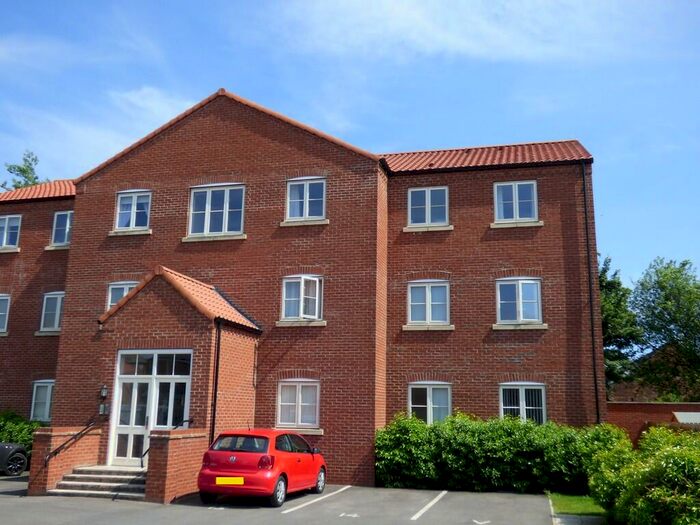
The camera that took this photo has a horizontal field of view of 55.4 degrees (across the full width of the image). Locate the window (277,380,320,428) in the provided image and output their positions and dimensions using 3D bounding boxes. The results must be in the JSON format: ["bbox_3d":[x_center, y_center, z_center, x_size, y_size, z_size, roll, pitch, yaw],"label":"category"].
[{"bbox_3d":[-1.330,3.695,17.381,1.138,1.147,0.100,-2,-13,15],"label":"window"}]

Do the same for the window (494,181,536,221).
[{"bbox_3d":[4.556,-1.643,18.314,1.150,1.150,0.120,-2,-13,15],"label":"window"}]

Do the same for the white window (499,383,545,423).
[{"bbox_3d":[4.471,3.722,17.189,1.138,1.265,0.100,-2,-13,14],"label":"white window"}]

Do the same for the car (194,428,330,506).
[{"bbox_3d":[-1.759,4.376,14.624,1.710,1.460,3.970,-2,-13,16],"label":"car"}]

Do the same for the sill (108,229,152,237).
[{"bbox_3d":[-6.468,-0.850,19.747,1.380,0.140,0.170,-2,-13,15],"label":"sill"}]

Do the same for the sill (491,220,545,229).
[{"bbox_3d":[4.521,-1.028,18.155,1.415,0.150,0.160,-2,-13,15],"label":"sill"}]

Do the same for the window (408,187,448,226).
[{"bbox_3d":[2.236,-1.561,18.940,1.150,1.150,0.120,-2,-13,15],"label":"window"}]

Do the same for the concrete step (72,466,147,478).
[{"bbox_3d":[-4.833,4.624,14.670,2.247,0.140,0.882,-2,-13,15],"label":"concrete step"}]

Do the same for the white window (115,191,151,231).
[{"bbox_3d":[-6.444,-1.568,19.949,1.135,1.250,0.100,-2,-13,14],"label":"white window"}]

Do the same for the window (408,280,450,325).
[{"bbox_3d":[2.190,1.108,18.406,1.141,1.248,0.100,-2,-13,14],"label":"window"}]

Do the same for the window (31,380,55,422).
[{"bbox_3d":[-9.387,4.327,20.868,1.150,1.250,0.120,-2,-13,15],"label":"window"}]

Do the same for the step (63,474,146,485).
[{"bbox_3d":[-4.925,4.582,13.927,2.240,0.135,0.280,-2,-13,14],"label":"step"}]

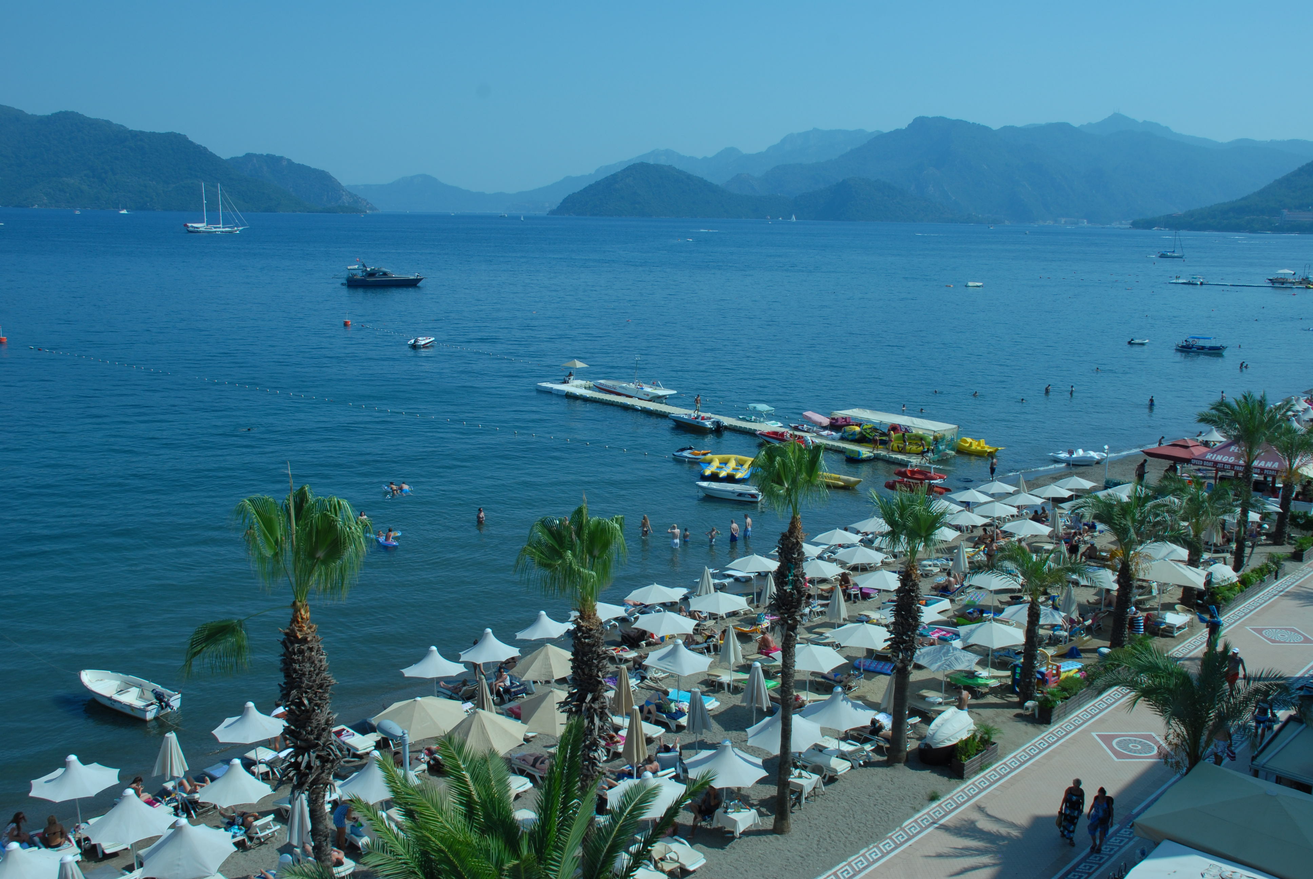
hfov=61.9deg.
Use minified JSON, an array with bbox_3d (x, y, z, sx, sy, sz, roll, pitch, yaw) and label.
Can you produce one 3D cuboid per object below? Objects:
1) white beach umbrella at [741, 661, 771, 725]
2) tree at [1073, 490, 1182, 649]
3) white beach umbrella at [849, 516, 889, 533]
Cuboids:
[{"bbox_3d":[3.023,7.699,33.201,0.845,2.032,0.845,1,12,0],"label":"white beach umbrella"},{"bbox_3d":[16.457,4.590,38.330,3.900,5.650,3.900,1,12,0],"label":"tree"},{"bbox_3d":[10.622,4.896,53.588,2.420,2.350,2.420,3,12,11],"label":"white beach umbrella"}]

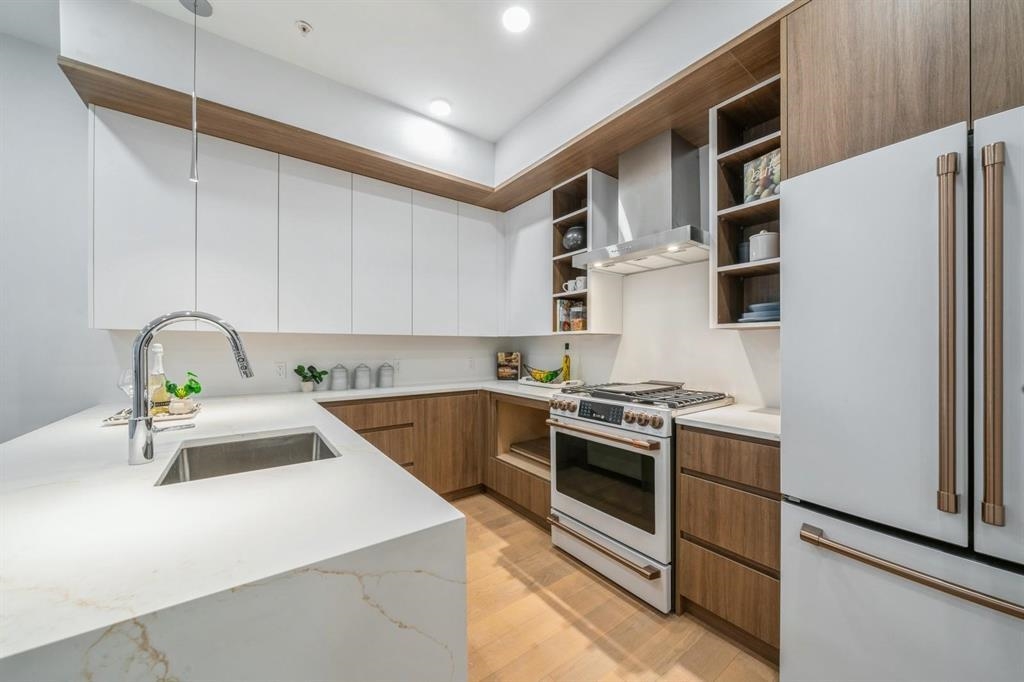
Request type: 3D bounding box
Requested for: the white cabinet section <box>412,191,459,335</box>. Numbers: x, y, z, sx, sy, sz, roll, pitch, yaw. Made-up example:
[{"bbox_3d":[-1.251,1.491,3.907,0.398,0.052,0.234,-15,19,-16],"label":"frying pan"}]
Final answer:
[{"bbox_3d":[-0.684,-0.577,2.995,0.382,1.084,0.335,0,-1,-37],"label":"white cabinet section"}]

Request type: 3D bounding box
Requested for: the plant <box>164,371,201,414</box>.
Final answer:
[{"bbox_3d":[-1.536,0.232,1.724,0.140,0.197,0.135,1,0,-37],"label":"plant"}]

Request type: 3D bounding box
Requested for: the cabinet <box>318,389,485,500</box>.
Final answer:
[{"bbox_3d":[-0.883,0.801,2.792,1.220,0.852,0.540,1,0,-37],"label":"cabinet"}]

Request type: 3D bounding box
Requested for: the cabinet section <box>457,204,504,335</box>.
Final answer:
[{"bbox_3d":[-0.350,-0.572,3.244,0.450,1.084,0.335,0,-1,-37],"label":"cabinet section"}]

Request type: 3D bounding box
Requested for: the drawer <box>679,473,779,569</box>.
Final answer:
[{"bbox_3d":[1.067,0.726,1.646,0.500,0.252,0.379,1,0,-37],"label":"drawer"}]

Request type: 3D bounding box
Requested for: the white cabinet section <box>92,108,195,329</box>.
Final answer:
[{"bbox_3d":[-1.971,-0.598,2.036,0.380,1.084,0.335,0,-1,-37],"label":"white cabinet section"}]

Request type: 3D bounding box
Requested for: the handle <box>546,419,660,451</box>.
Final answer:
[{"bbox_3d":[0.444,0.463,1.924,0.070,0.036,0.686,1,0,-37],"label":"handle"}]

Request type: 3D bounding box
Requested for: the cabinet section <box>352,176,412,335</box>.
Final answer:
[{"bbox_3d":[-1.007,-0.582,2.754,0.425,1.084,0.335,0,-1,-37],"label":"cabinet section"}]

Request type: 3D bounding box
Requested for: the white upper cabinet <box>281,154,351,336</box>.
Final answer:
[{"bbox_3d":[-1.374,-0.610,2.550,0.434,1.118,0.320,1,0,-37],"label":"white upper cabinet"}]

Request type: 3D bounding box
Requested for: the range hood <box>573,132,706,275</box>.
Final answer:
[{"bbox_3d":[0.838,-0.824,2.244,0.523,0.693,0.766,1,0,-37],"label":"range hood"}]

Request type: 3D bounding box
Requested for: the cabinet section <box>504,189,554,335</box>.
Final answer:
[{"bbox_3d":[0.248,-0.575,3.090,0.335,1.084,0.625,0,-1,-37],"label":"cabinet section"}]

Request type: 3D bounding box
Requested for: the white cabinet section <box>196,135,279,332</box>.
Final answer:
[{"bbox_3d":[-1.666,-0.593,2.263,0.380,1.084,0.335,0,-1,-37],"label":"white cabinet section"}]

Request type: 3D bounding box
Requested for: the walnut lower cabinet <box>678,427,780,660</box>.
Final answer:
[{"bbox_3d":[1.119,0.803,1.701,0.650,0.852,0.404,1,0,-37],"label":"walnut lower cabinet"}]

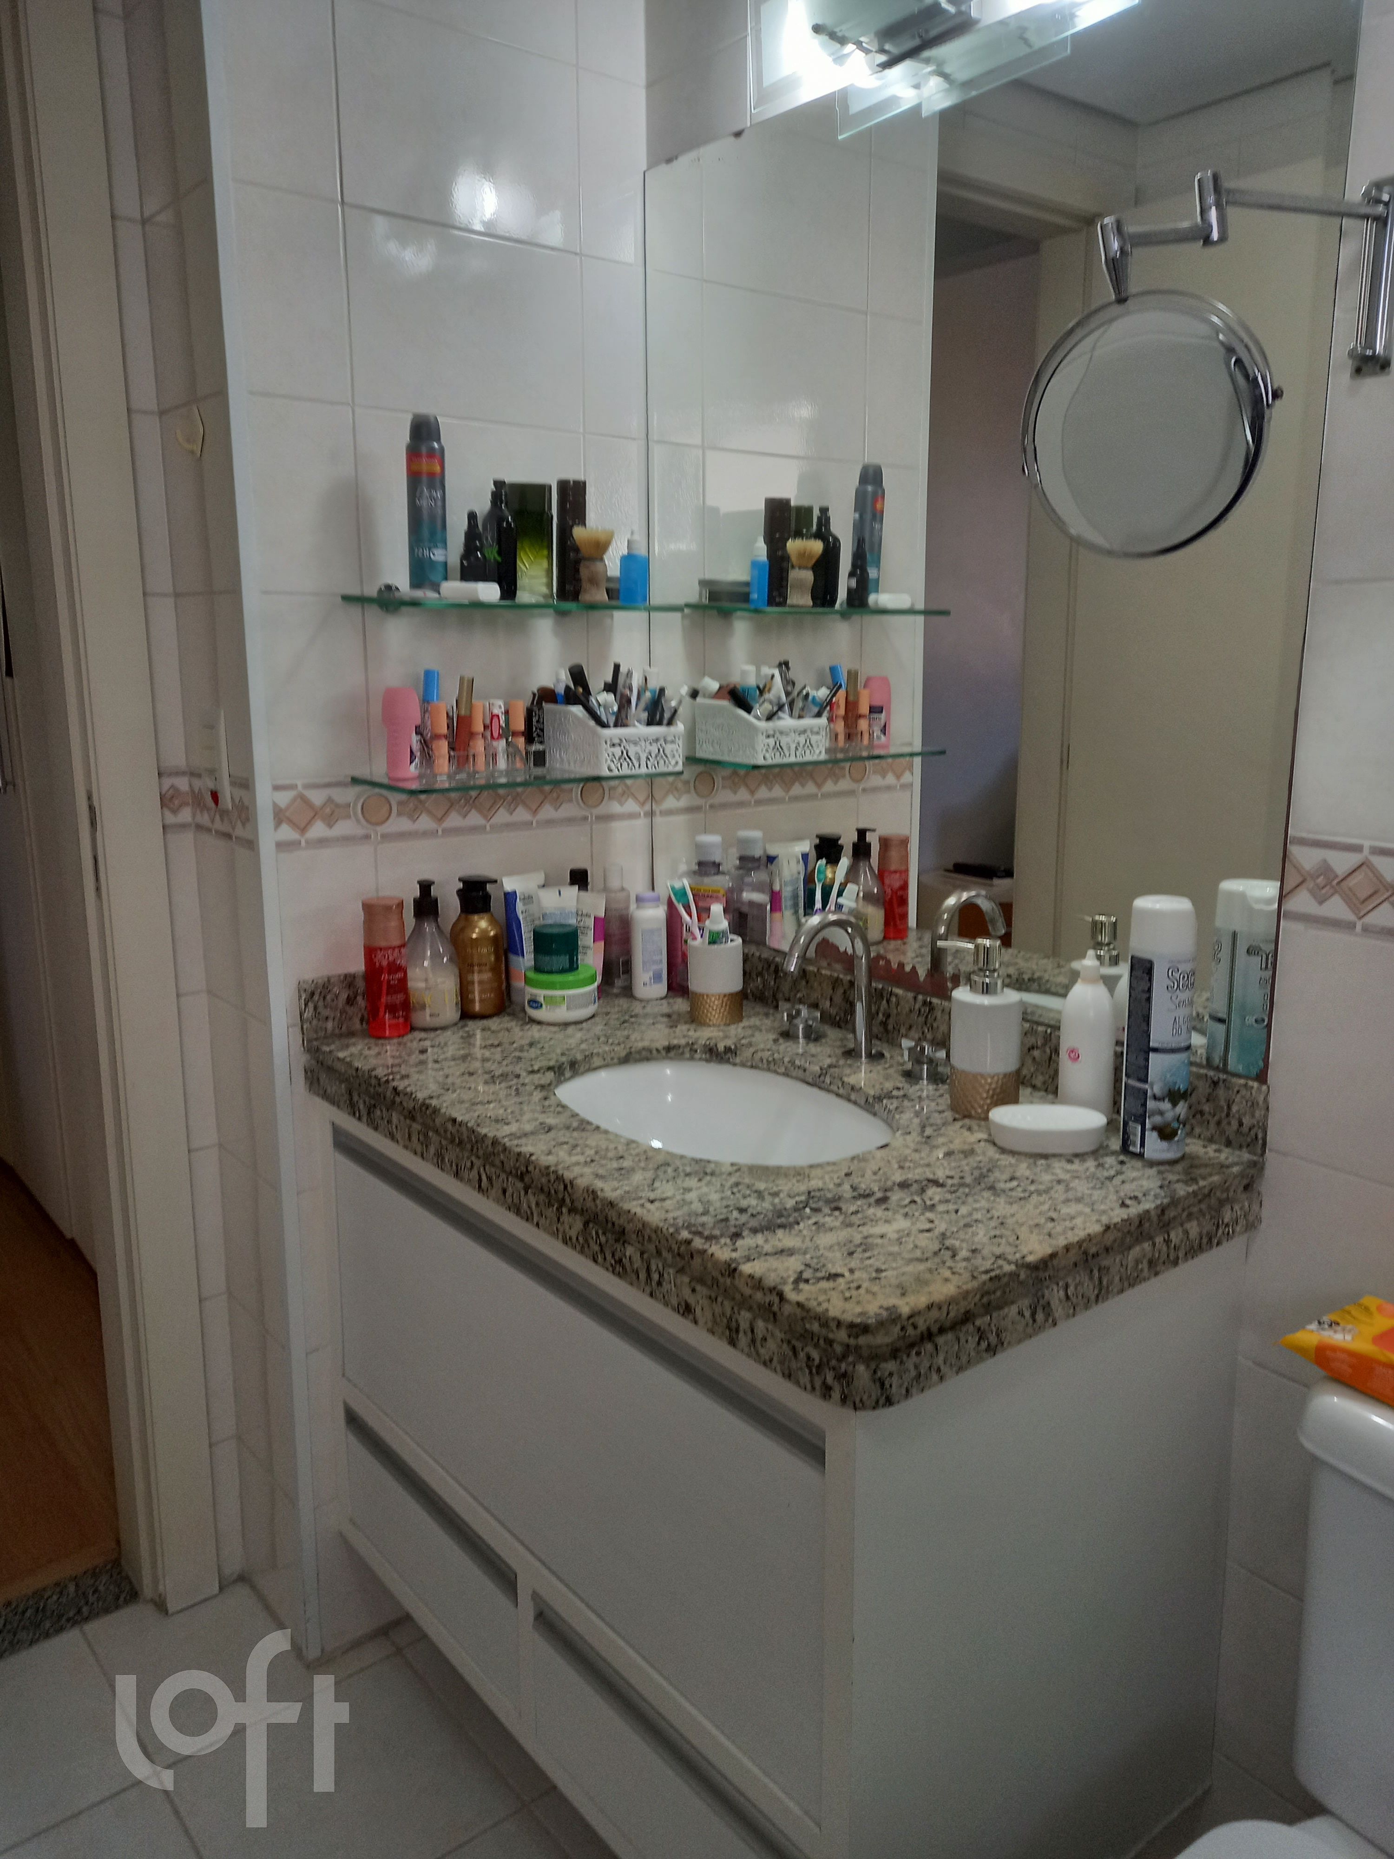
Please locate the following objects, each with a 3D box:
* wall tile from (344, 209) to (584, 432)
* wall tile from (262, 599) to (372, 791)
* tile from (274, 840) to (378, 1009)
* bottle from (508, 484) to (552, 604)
[{"bbox_3d":[-0.261,-0.692,1.544,0.304,0.203,0.010,-9,15,-38],"label":"wall tile"},{"bbox_3d":[-0.424,-0.267,1.495,0.119,0.207,0.010,-9,15,-38],"label":"wall tile"},{"bbox_3d":[-0.423,0.004,1.550,0.119,0.202,0.010,-9,15,-38],"label":"tile"},{"bbox_3d":[-0.193,-0.452,1.571,0.052,0.133,0.034,-2,12,-11],"label":"bottle"}]

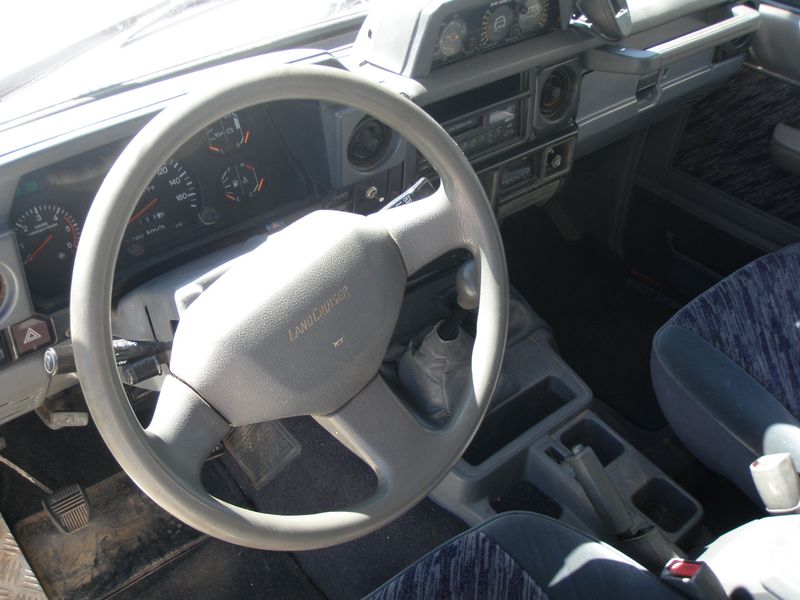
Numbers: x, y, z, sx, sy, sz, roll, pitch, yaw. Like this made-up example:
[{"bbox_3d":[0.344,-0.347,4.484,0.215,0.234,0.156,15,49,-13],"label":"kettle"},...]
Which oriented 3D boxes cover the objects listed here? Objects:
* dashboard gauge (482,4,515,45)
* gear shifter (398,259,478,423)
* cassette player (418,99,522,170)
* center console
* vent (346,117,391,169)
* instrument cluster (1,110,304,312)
[{"bbox_3d":[0.117,-0.353,1.115,0.056,0.052,0.025,-26,33,-28],"label":"dashboard gauge"},{"bbox_3d":[0.067,0.041,1.205,0.115,0.265,0.130,-26,48,-28],"label":"gear shifter"},{"bbox_3d":[0.076,-0.220,1.117,0.178,0.054,0.060,-26,41,-28],"label":"cassette player"},{"bbox_3d":[0.174,0.198,1.288,0.250,0.150,0.520,-26,48,-28],"label":"center console"},{"bbox_3d":[-0.038,-0.187,1.008,0.068,0.066,0.030,-26,41,-28],"label":"vent"},{"bbox_3d":[-0.237,-0.114,0.898,0.325,0.135,0.060,-26,38,-28],"label":"instrument cluster"}]

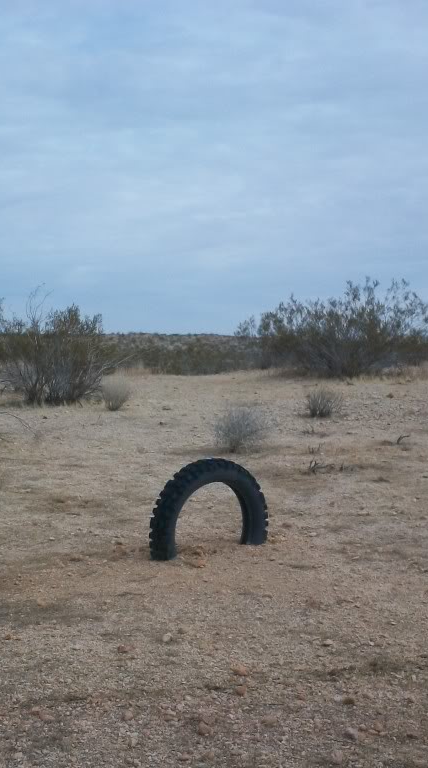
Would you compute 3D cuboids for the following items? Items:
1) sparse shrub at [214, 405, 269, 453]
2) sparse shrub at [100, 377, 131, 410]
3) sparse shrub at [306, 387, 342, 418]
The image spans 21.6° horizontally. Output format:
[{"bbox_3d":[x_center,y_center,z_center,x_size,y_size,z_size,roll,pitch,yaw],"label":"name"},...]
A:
[{"bbox_3d":[0.238,0.409,10.100,0.493,0.409,0.454,0,2,1],"label":"sparse shrub"},{"bbox_3d":[-1.353,0.132,15.600,0.435,0.467,0.400,0,2,-5],"label":"sparse shrub"},{"bbox_3d":[1.393,0.235,14.300,0.474,0.403,0.436,0,2,6],"label":"sparse shrub"}]

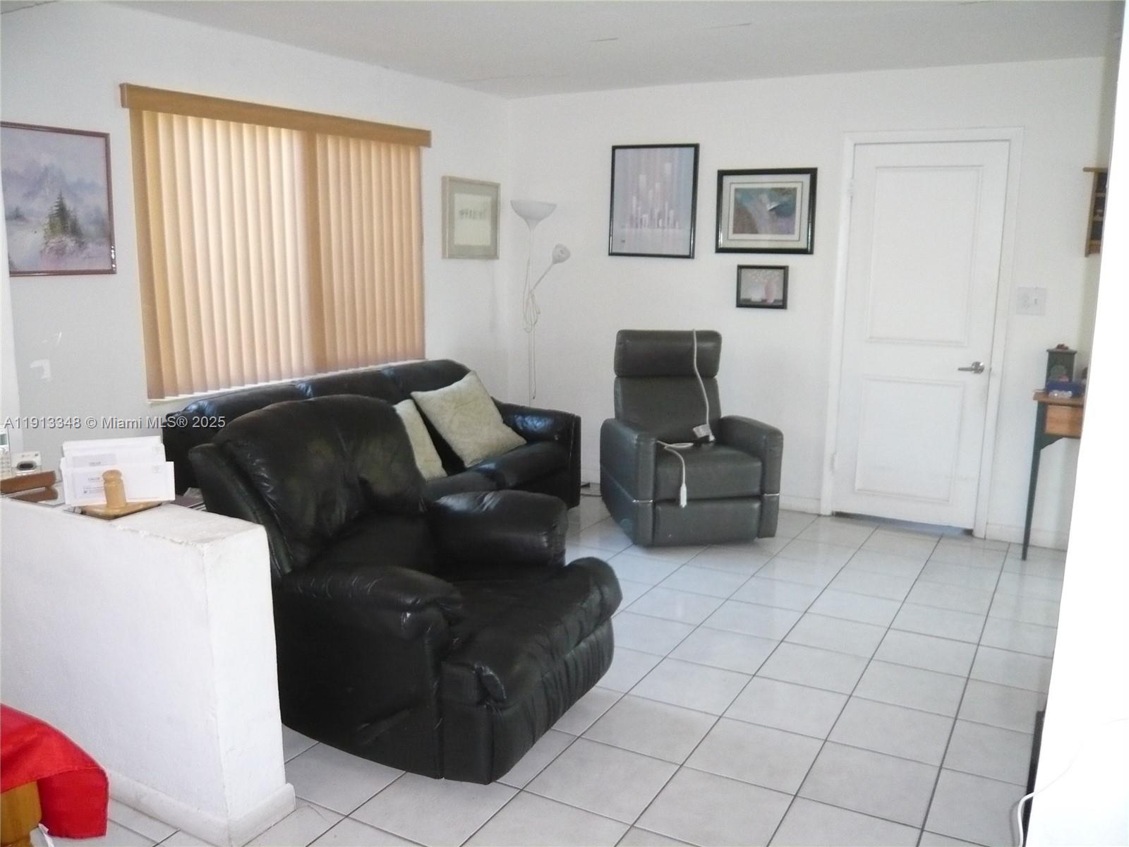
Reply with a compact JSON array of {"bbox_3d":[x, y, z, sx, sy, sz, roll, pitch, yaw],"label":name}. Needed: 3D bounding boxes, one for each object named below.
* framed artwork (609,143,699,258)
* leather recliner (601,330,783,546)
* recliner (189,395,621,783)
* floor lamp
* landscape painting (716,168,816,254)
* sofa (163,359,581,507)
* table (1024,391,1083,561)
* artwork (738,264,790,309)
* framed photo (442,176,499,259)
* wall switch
[{"bbox_3d":[0.527,-1.319,5.428,0.564,0.652,0.025,6,11,29],"label":"framed artwork"},{"bbox_3d":[0.652,0.046,4.976,0.765,1.060,0.840,-2,10,-9],"label":"leather recliner"},{"bbox_3d":[-0.496,0.416,3.071,1.190,0.980,0.890,6,11,29],"label":"recliner"},{"bbox_3d":[-0.148,-0.460,5.700,0.370,1.810,0.280,6,11,29],"label":"floor lamp"},{"bbox_3d":[1.123,-1.184,5.108,0.566,0.462,0.025,6,11,29],"label":"landscape painting"},{"bbox_3d":[-0.766,0.189,4.616,0.800,0.900,2.270,6,11,29],"label":"sofa"},{"bbox_3d":[2.604,0.274,4.364,0.700,0.820,0.300,6,11,29],"label":"table"},{"bbox_3d":[1.123,-0.774,5.182,0.297,0.241,0.020,6,11,29],"label":"artwork"},{"bbox_3d":[-0.565,-1.244,5.596,0.035,0.470,0.552,6,11,29],"label":"framed photo"},{"bbox_3d":[2.315,-0.605,4.529,0.127,0.133,0.012,6,11,29],"label":"wall switch"}]

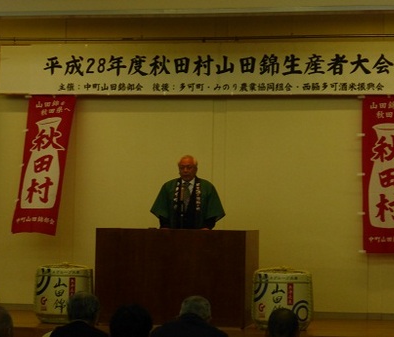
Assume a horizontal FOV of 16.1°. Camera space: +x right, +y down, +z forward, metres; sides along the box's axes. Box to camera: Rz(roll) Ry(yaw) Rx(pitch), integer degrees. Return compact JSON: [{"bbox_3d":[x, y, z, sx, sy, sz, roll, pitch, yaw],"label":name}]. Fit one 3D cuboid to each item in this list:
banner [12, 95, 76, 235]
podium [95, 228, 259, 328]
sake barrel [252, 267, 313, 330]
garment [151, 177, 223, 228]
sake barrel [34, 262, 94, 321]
[{"bbox_3d":[-1.764,-0.034,15.977,0.553,1.668,0.039,3,-14,13],"label":"banner"},{"bbox_3d":[-0.200,1.129,14.475,1.529,0.979,0.854,0,-3,11],"label":"podium"},{"bbox_3d":[0.865,1.311,13.998,0.609,0.606,0.609,0,-3,11],"label":"sake barrel"},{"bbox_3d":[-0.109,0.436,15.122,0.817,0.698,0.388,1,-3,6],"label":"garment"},{"bbox_3d":[-1.388,1.307,14.624,0.622,0.601,0.622,1,-3,2],"label":"sake barrel"}]

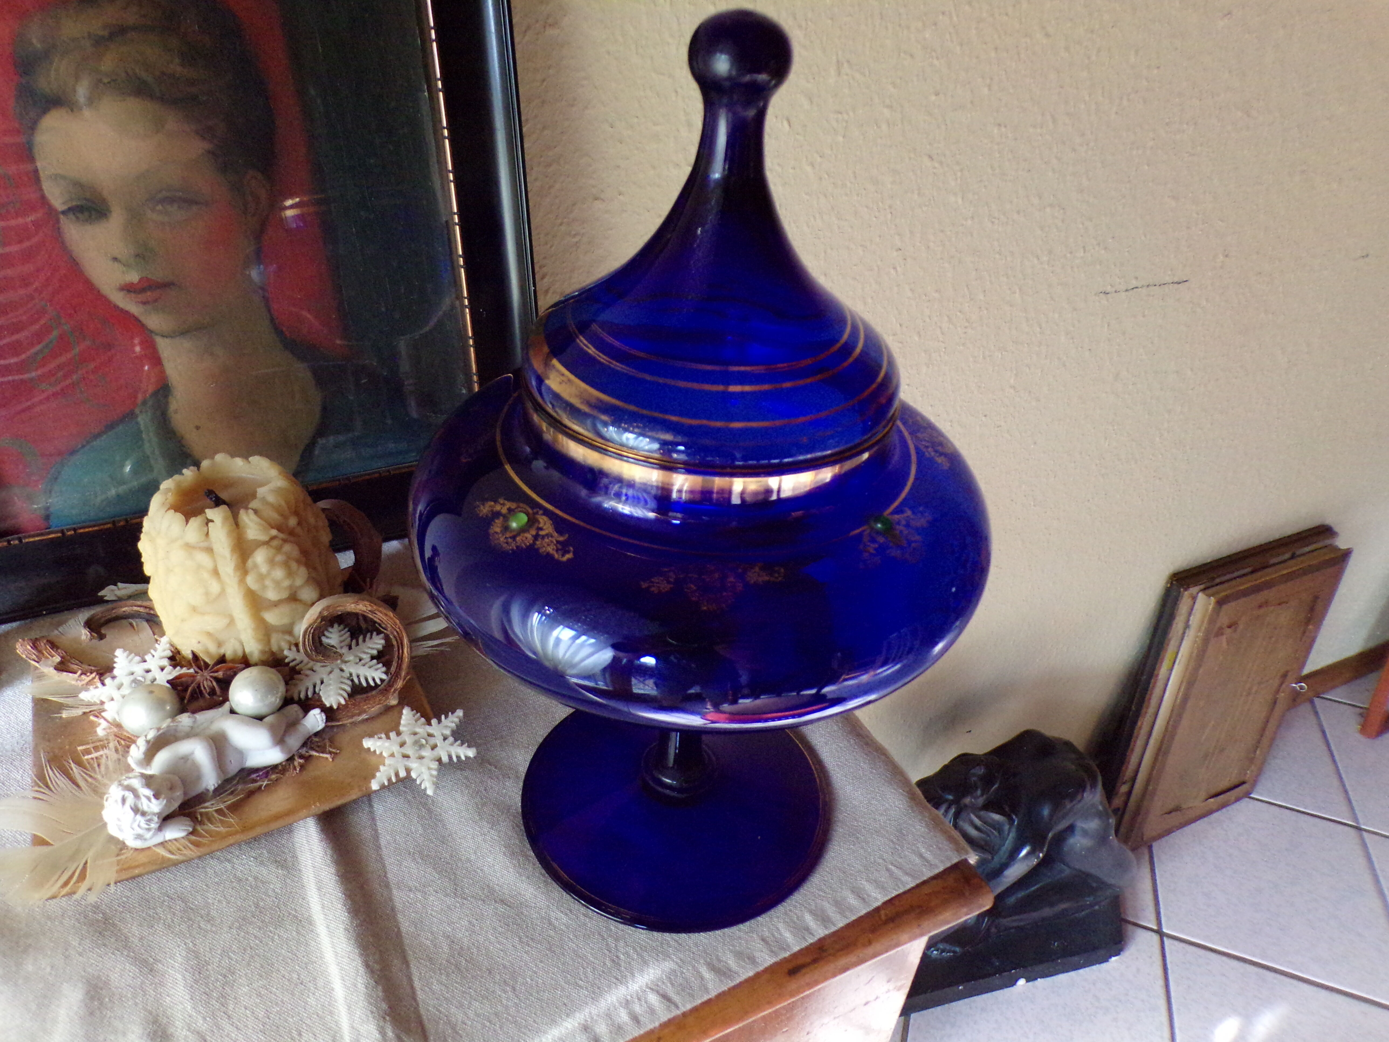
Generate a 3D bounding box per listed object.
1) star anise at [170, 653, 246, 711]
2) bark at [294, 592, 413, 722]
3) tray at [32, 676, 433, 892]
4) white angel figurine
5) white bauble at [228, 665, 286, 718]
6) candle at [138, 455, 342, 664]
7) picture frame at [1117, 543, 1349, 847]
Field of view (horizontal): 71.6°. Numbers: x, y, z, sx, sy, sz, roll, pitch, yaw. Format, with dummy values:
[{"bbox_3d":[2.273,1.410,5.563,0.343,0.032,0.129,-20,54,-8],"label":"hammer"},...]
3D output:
[{"bbox_3d":[-0.193,0.062,0.381,0.030,0.009,0.030,-12,52,-27],"label":"star anise"},{"bbox_3d":[-0.137,0.052,0.389,0.043,0.040,0.039,-12,37,-27],"label":"bark"},{"bbox_3d":[-0.187,0.074,0.390,0.138,0.012,0.127,-12,37,-27],"label":"tray"},{"bbox_3d":[-0.168,0.086,0.341,0.076,0.027,0.027,-21,42,-36],"label":"white angel figurine"},{"bbox_3d":[-0.169,0.066,0.372,0.021,0.021,0.021,-12,37,-27],"label":"white bauble"},{"bbox_3d":[-0.192,0.016,0.412,0.077,0.064,0.077,-12,37,-27],"label":"candle"},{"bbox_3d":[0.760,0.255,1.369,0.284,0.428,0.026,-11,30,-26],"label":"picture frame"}]

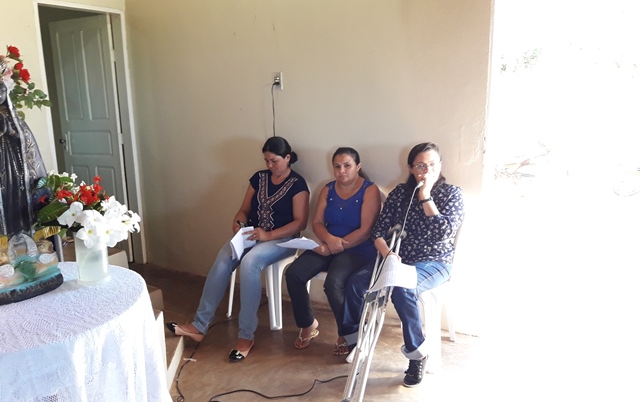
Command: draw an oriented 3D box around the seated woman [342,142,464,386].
[{"bbox_3d":[0.507,0.300,2.822,0.547,1.240,0.524,7,15,32],"label":"seated woman"}]

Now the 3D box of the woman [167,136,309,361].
[{"bbox_3d":[-0.426,0.238,3.164,0.541,1.240,0.857,10,17,41],"label":"woman"}]

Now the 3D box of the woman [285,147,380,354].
[{"bbox_3d":[0.116,0.280,3.078,0.521,1.180,0.477,7,15,32],"label":"woman"}]

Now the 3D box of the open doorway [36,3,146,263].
[{"bbox_3d":[-1.807,-0.412,4.135,0.140,2.135,0.765,6,14,29],"label":"open doorway"}]

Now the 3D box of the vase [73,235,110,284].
[{"bbox_3d":[-0.945,0.227,2.136,0.135,0.200,0.135,-6,14,-23],"label":"vase"}]

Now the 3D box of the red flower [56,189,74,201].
[{"bbox_3d":[-1.072,-0.023,2.180,0.075,0.055,0.065,-7,14,-26],"label":"red flower"}]

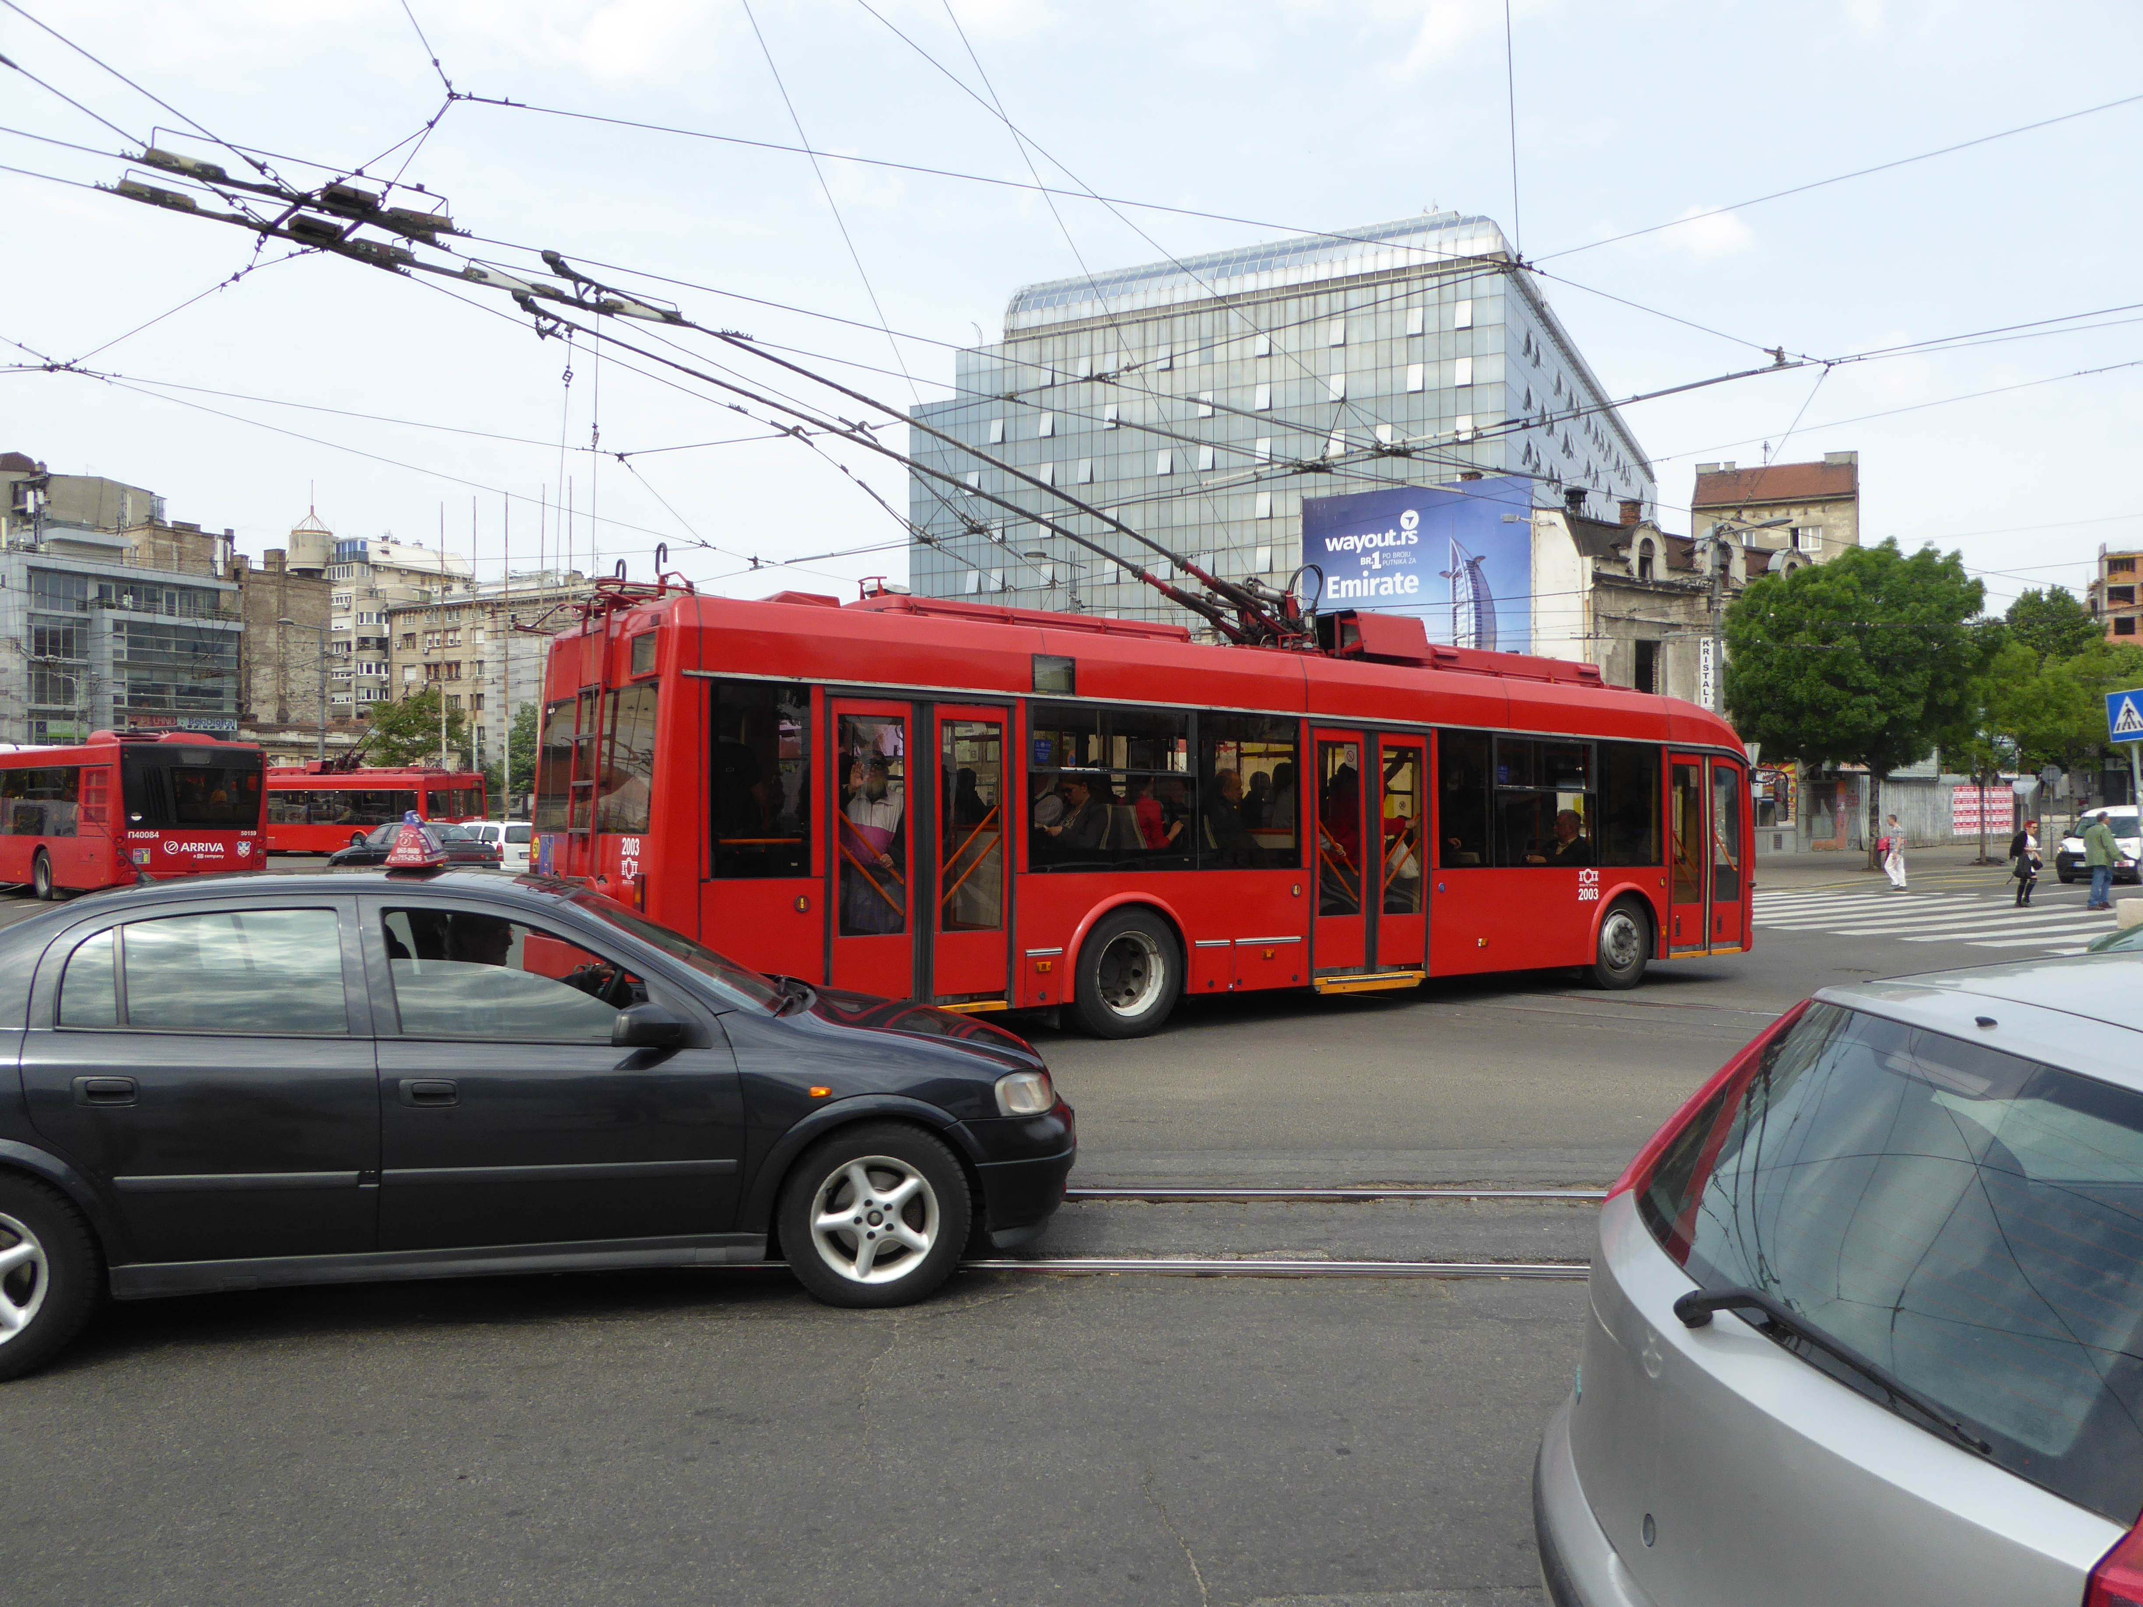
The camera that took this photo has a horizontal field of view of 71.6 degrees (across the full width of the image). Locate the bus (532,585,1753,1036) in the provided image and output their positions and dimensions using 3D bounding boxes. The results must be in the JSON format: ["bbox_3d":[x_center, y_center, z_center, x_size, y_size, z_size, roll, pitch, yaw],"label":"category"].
[{"bbox_3d":[1.684,0.040,13.080,11.840,3.400,2.500,1,-1,-36],"label":"bus"}]

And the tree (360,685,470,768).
[{"bbox_3d":[-30.000,-1.700,68.000,5.000,7.000,5.000,0,-1,0],"label":"tree"}]

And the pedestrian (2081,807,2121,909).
[{"bbox_3d":[18.000,1.020,26.000,0.550,1.750,0.520,-1,-1,42],"label":"pedestrian"}]

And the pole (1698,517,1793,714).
[{"bbox_3d":[17.000,-2.550,37.500,0.500,9.300,2.300,1,-1,-42],"label":"pole"}]

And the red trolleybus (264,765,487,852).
[{"bbox_3d":[-26.100,0.290,53.500,11.840,3.400,2.500,0,-1,29],"label":"red trolleybus"}]

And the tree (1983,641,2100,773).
[{"bbox_3d":[37.000,-2.000,56.500,5.000,8.200,5.000,0,-1,0],"label":"tree"}]

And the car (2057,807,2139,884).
[{"bbox_3d":[26.400,1.050,37.200,4.200,1.840,1.800,1,-1,-35],"label":"car"}]

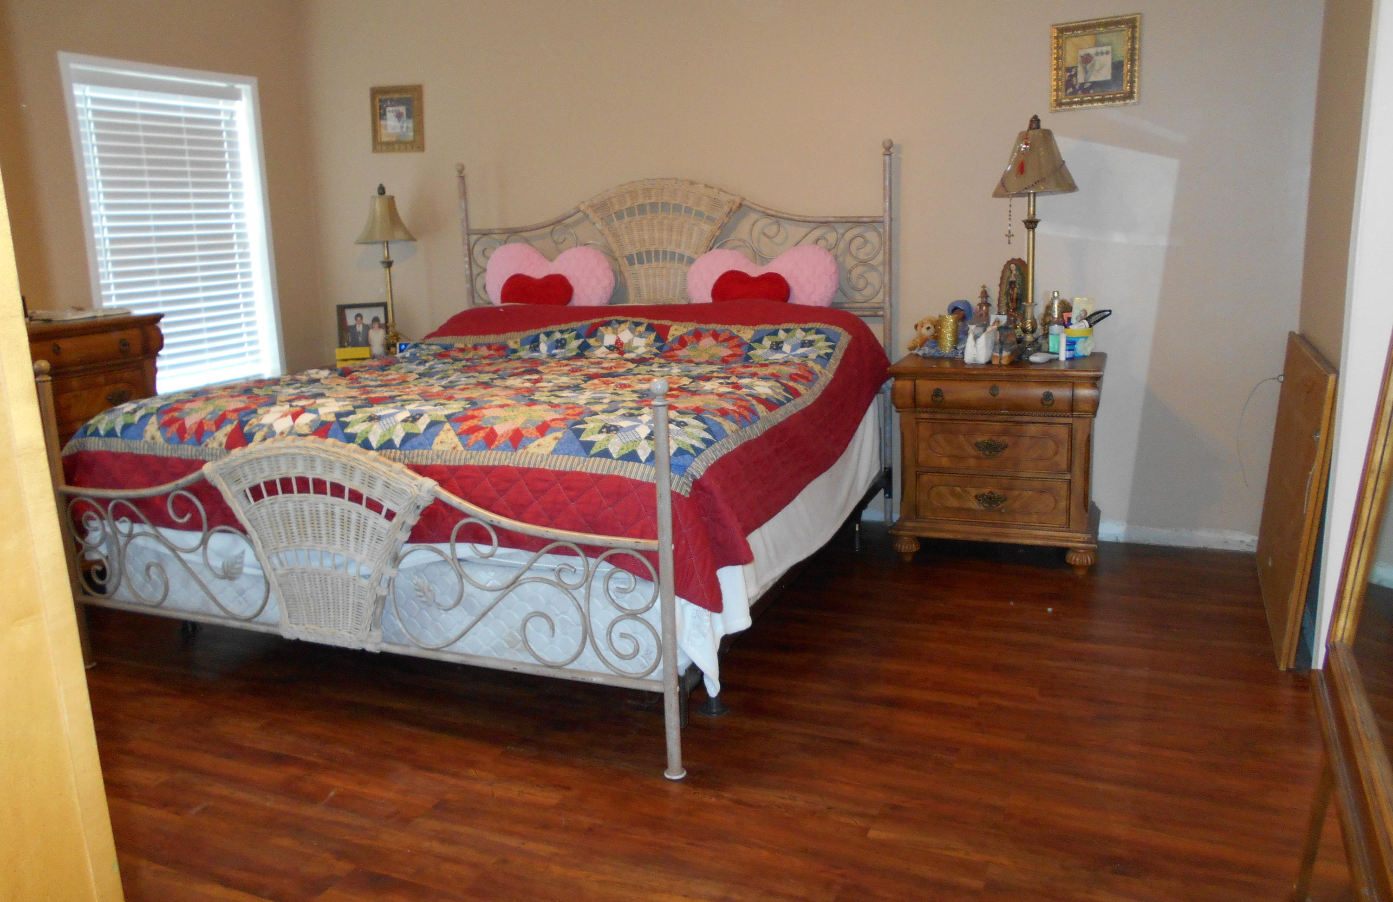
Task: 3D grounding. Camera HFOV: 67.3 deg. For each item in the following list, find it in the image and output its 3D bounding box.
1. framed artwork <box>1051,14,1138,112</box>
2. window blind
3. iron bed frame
[{"bbox_3d":[1.429,-1.389,3.755,0.302,0.305,0.030,3,13,23],"label":"framed artwork"},{"bbox_3d":[-2.202,-0.917,4.487,0.064,1.303,0.848,3,14,23],"label":"window blind"},{"bbox_3d":[-0.565,-0.271,3.639,2.039,1.564,2.208,3,13,23],"label":"iron bed frame"}]

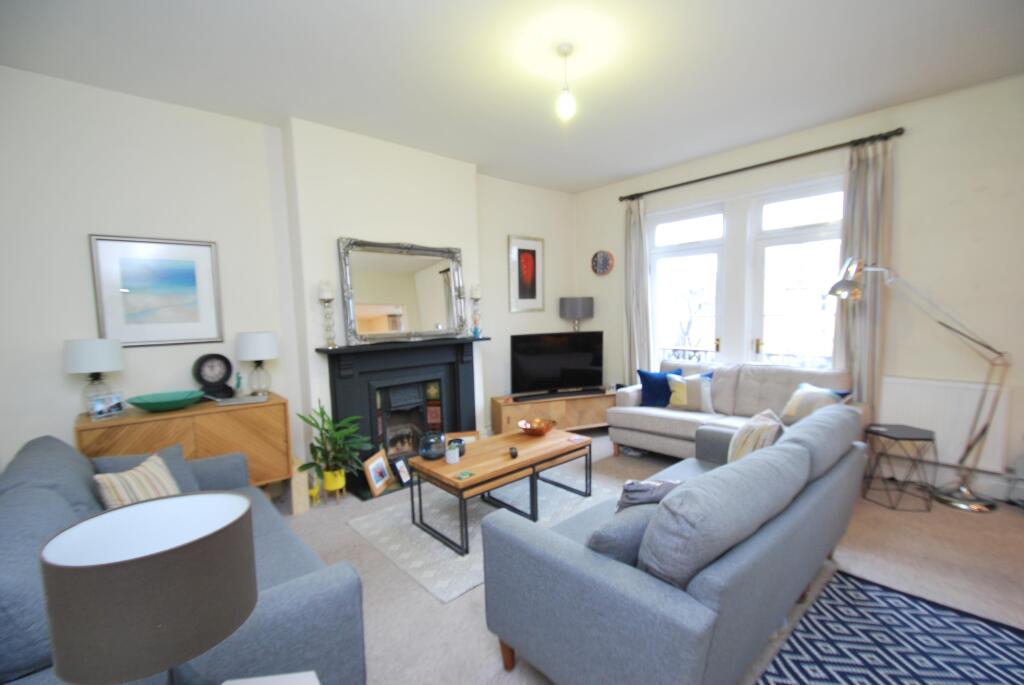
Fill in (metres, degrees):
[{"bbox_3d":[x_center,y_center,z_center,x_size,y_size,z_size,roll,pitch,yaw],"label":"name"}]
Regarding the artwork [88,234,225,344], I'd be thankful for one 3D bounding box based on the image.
[{"bbox_3d":[-2.280,-0.326,2.787,0.630,0.690,0.030,-5,6,-41],"label":"artwork"}]

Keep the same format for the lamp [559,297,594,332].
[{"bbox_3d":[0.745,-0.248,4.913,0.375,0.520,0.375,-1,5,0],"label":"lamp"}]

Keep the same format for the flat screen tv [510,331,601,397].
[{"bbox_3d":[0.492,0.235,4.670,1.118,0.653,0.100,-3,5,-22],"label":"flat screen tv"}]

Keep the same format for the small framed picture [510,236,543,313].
[{"bbox_3d":[0.191,-0.780,4.917,0.550,0.850,0.030,-5,6,-41],"label":"small framed picture"}]

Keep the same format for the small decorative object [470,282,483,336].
[{"bbox_3d":[-0.353,-0.310,4.220,0.103,0.541,0.103,-1,5,0],"label":"small decorative object"}]

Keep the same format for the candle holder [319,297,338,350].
[{"bbox_3d":[-1.363,-0.145,3.189,0.108,0.377,0.108,-5,6,-41],"label":"candle holder"}]

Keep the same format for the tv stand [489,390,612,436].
[{"bbox_3d":[0.477,0.779,4.578,1.343,0.404,0.345,-3,5,-18],"label":"tv stand"}]

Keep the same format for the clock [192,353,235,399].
[{"bbox_3d":[-1.976,0.225,2.841,0.225,0.300,0.130,-6,7,-44],"label":"clock"}]

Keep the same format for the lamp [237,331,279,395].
[{"bbox_3d":[-1.800,0.159,3.045,0.242,0.467,0.242,-5,6,-41],"label":"lamp"}]

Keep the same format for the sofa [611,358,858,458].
[{"bbox_3d":[1.912,0.667,3.753,1.931,0.824,0.866,3,6,39],"label":"sofa"}]

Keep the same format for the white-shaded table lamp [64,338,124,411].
[{"bbox_3d":[-2.650,0.222,2.716,0.270,0.490,0.270,-5,6,-39],"label":"white-shaded table lamp"}]

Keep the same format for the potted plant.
[{"bbox_3d":[-1.267,0.769,3.085,0.460,0.740,0.420,-5,6,-41],"label":"potted plant"}]

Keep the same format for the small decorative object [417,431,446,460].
[{"bbox_3d":[-0.533,0.676,2.830,0.183,0.170,0.183,-1,5,0],"label":"small decorative object"}]

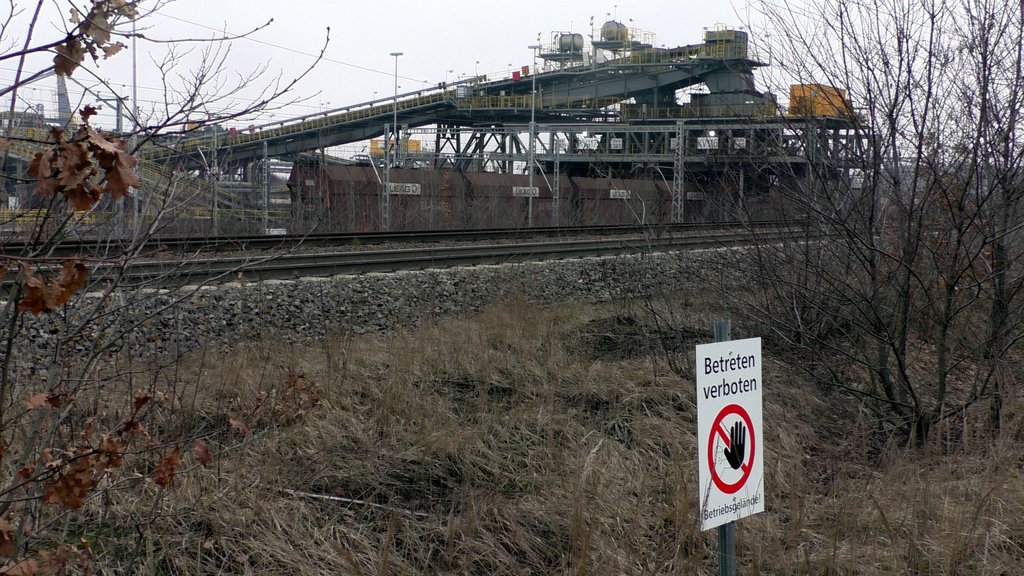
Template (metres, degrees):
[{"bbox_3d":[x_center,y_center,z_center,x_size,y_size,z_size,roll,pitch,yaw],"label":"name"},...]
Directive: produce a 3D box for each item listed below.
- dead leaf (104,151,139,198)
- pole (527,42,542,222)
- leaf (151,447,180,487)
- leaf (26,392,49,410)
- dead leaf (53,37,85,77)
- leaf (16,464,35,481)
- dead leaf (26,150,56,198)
[{"bbox_3d":[-0.910,-0.264,2.650,0.081,0.108,0.045,0,6,-19],"label":"dead leaf"},{"bbox_3d":[1.322,-9.504,72.500,0.870,11.900,0.350,2,6,0],"label":"pole"},{"bbox_3d":[-0.972,0.501,3.200,0.082,0.109,0.050,0,6,-17],"label":"leaf"},{"bbox_3d":[-1.290,0.308,3.100,0.058,0.048,0.040,-1,6,-23],"label":"leaf"},{"bbox_3d":[-1.087,-0.566,2.800,0.071,0.090,0.040,-1,6,-21],"label":"dead leaf"},{"bbox_3d":[-1.323,0.501,3.100,0.048,0.042,0.040,-1,6,-23],"label":"leaf"},{"bbox_3d":[-1.114,-0.269,2.700,0.069,0.110,0.040,-1,6,-22],"label":"dead leaf"}]

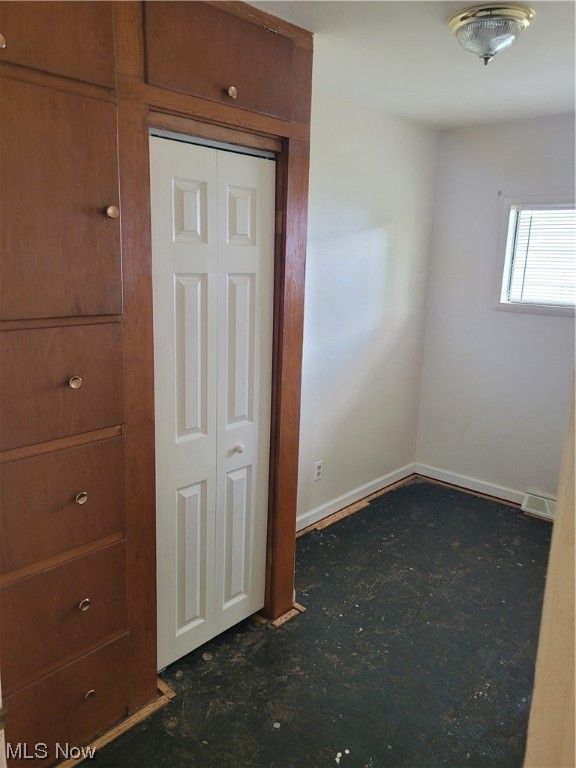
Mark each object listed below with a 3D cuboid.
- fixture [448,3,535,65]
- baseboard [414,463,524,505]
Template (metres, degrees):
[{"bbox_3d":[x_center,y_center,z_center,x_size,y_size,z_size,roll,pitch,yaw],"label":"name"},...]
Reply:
[{"bbox_3d":[0.750,-1.279,2.155,0.305,0.154,0.305,12,16,40],"label":"fixture"},{"bbox_3d":[1.300,0.720,4.196,0.809,0.091,0.018,12,16,40],"label":"baseboard"}]

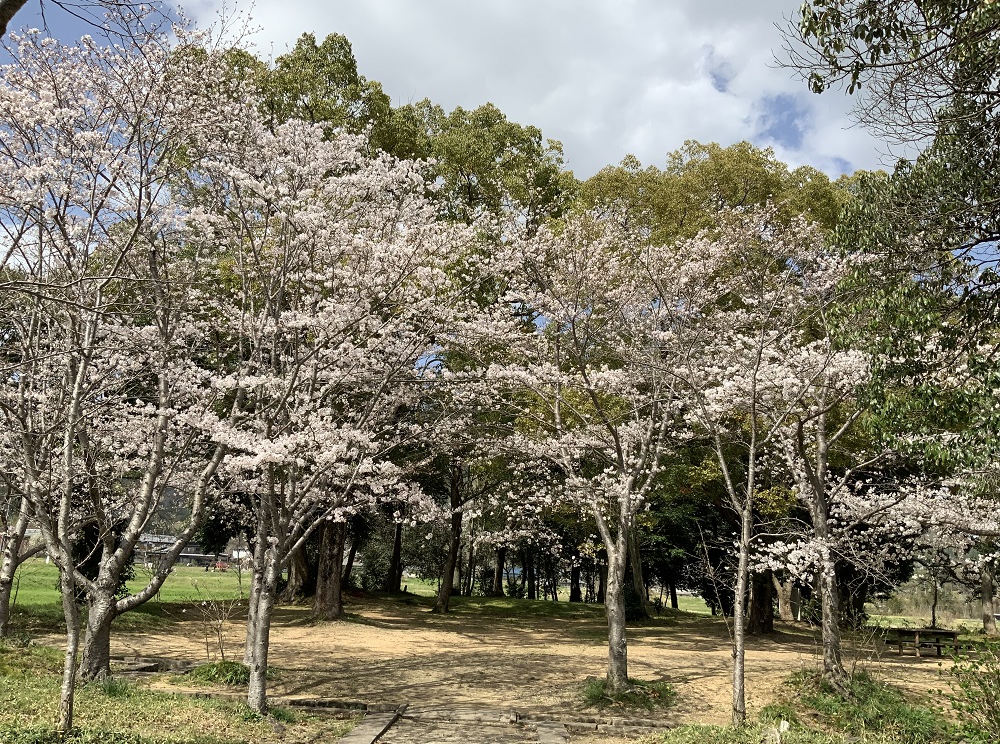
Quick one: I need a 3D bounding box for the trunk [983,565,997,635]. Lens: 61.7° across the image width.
[{"bbox_3d":[15.801,7.366,27.046,0.430,2.183,0.400,0,-13,0],"label":"trunk"}]

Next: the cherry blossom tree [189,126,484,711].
[{"bbox_3d":[-2.663,0.419,13.532,4.600,9.519,4.300,0,-13,0],"label":"cherry blossom tree"}]

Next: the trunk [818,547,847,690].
[{"bbox_3d":[5.571,4.111,14.042,0.420,2.288,0.380,0,-13,0],"label":"trunk"}]

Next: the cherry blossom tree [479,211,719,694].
[{"bbox_3d":[1.456,0.913,12.349,3.520,7.079,3.520,3,-14,0],"label":"cherry blossom tree"}]

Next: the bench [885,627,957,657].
[{"bbox_3d":[10.554,6.778,21.030,1.750,0.740,1.150,-6,-14,25],"label":"bench"}]

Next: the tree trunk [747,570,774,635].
[{"bbox_3d":[7.804,6.898,25.101,0.820,1.909,0.780,0,-13,0],"label":"tree trunk"}]

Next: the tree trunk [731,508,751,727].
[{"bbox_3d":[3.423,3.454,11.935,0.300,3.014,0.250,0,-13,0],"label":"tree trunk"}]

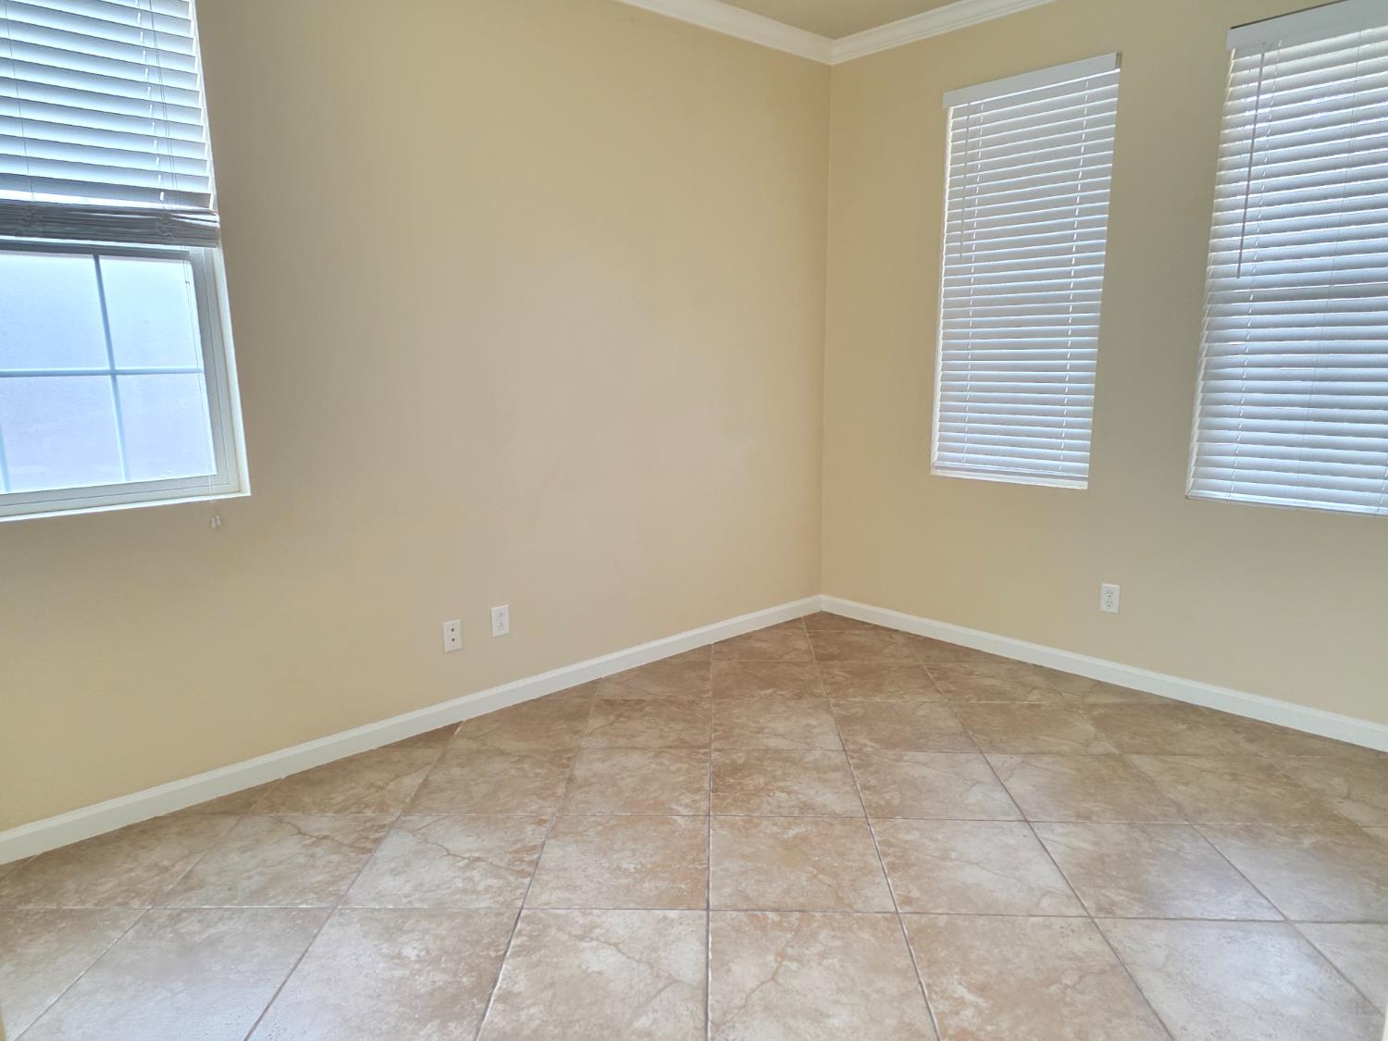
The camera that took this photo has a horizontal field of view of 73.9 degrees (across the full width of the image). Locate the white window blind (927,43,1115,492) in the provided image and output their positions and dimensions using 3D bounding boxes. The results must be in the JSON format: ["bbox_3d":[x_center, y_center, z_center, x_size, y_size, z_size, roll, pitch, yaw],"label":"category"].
[{"bbox_3d":[1.347,-0.993,3.855,0.070,1.610,0.728,-10,14,-43],"label":"white window blind"}]

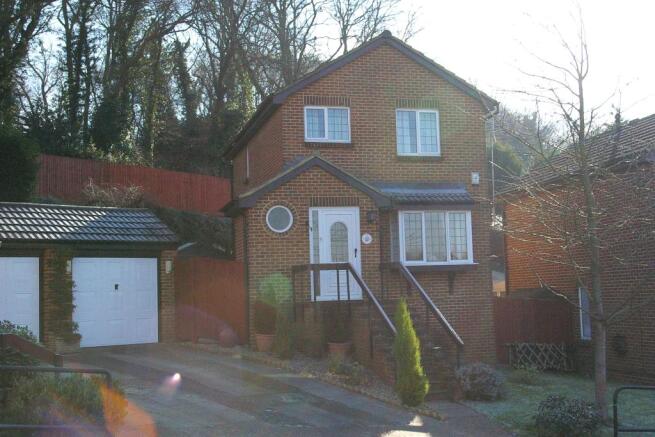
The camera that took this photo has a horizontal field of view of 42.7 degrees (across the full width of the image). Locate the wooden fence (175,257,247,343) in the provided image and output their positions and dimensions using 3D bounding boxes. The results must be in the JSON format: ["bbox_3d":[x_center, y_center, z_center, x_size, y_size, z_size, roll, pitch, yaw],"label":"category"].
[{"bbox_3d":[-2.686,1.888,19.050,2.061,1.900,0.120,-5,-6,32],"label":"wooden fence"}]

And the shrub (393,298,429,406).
[{"bbox_3d":[1.431,2.297,14.350,0.580,1.820,0.580,-2,-5,0],"label":"shrub"}]

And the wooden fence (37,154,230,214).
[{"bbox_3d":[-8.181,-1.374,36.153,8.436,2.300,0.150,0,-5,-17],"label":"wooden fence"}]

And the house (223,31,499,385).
[{"bbox_3d":[0.226,-0.216,23.497,7.250,8.550,9.800,0,-5,-15],"label":"house"}]

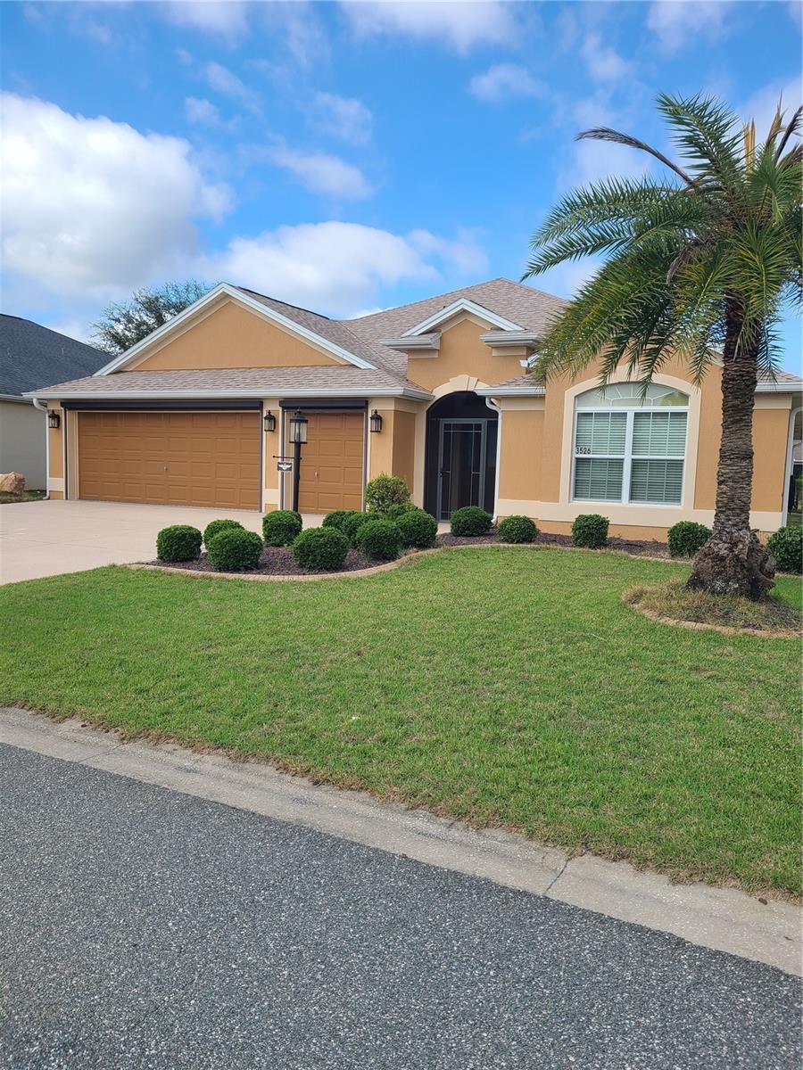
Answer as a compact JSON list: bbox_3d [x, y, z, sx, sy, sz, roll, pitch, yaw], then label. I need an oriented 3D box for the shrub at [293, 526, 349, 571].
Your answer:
[{"bbox_3d":[-1.029,0.161,10.223,0.700,0.505,0.700,2,5,0],"label":"shrub"}]

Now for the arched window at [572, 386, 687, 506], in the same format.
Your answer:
[{"bbox_3d":[3.676,-1.472,13.114,1.850,2.000,0.100,4,6,25],"label":"arched window"}]

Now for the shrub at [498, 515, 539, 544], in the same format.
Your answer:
[{"bbox_3d":[1.942,-0.099,13.293,0.686,0.421,0.686,2,5,8],"label":"shrub"}]

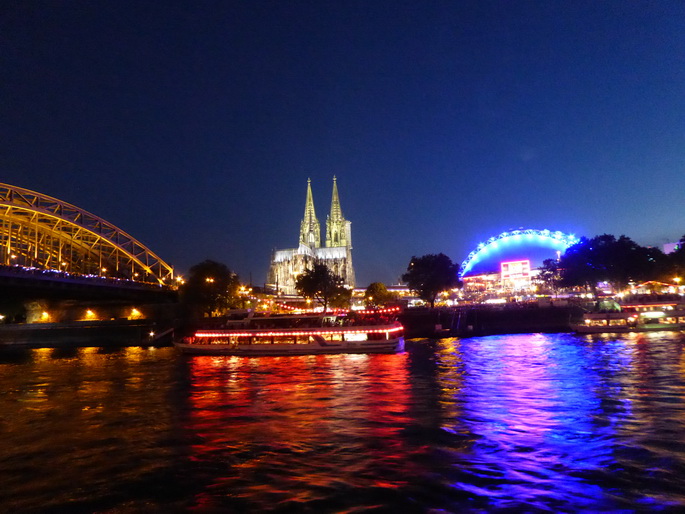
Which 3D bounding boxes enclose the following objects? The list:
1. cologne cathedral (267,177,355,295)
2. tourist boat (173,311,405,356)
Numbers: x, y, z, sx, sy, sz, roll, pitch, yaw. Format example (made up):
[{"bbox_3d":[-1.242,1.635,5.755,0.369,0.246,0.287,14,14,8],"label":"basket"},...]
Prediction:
[{"bbox_3d":[-32.256,-25.287,514.382,86.250,157.300,144.600,-3,-7,10],"label":"cologne cathedral"},{"bbox_3d":[-11.691,15.142,95.333,48.386,8.200,8.600,-3,-7,10],"label":"tourist boat"}]

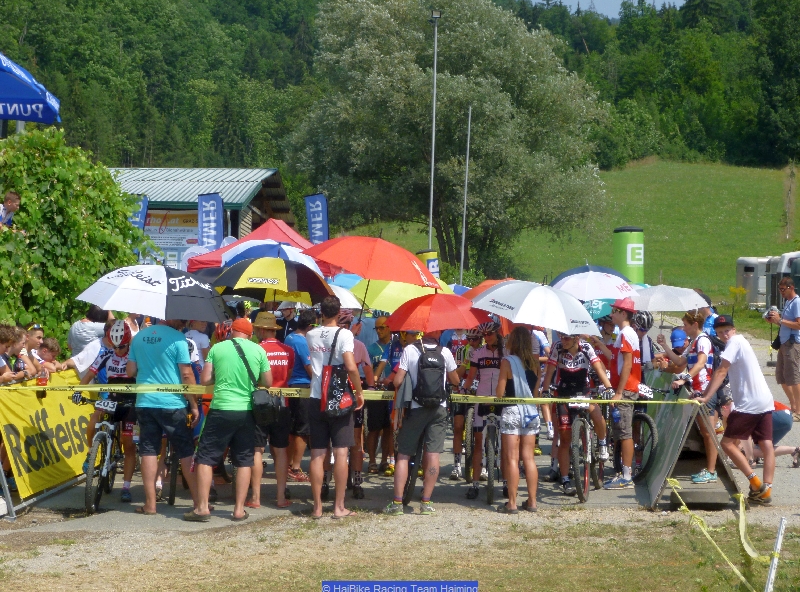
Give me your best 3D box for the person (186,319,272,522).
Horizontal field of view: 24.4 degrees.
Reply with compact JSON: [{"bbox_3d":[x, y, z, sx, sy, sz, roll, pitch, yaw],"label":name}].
[{"bbox_3d":[-1.388,1.005,15.050,0.650,1.660,0.500,0,-1,-6],"label":"person"}]

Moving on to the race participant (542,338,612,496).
[{"bbox_3d":[1.619,1.069,16.718,0.660,1.540,0.750,1,2,7],"label":"race participant"}]

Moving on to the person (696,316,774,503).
[{"bbox_3d":[3.099,1.087,17.066,0.720,1.700,0.500,2,3,30],"label":"person"}]

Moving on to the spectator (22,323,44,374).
[{"bbox_3d":[-3.563,1.065,17.868,0.550,1.600,0.480,1,2,17],"label":"spectator"}]

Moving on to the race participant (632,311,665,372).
[{"bbox_3d":[2.489,0.997,18.900,0.560,1.690,0.520,0,-1,6],"label":"race participant"}]

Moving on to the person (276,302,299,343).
[{"bbox_3d":[-1.340,0.872,22.267,0.500,1.660,0.400,1,2,18],"label":"person"}]

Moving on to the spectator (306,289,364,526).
[{"bbox_3d":[-0.545,0.914,15.150,0.540,1.820,0.440,0,-1,3],"label":"spectator"}]

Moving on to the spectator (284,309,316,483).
[{"bbox_3d":[-0.986,1.006,18.700,0.500,1.760,0.450,-1,-1,38],"label":"spectator"}]

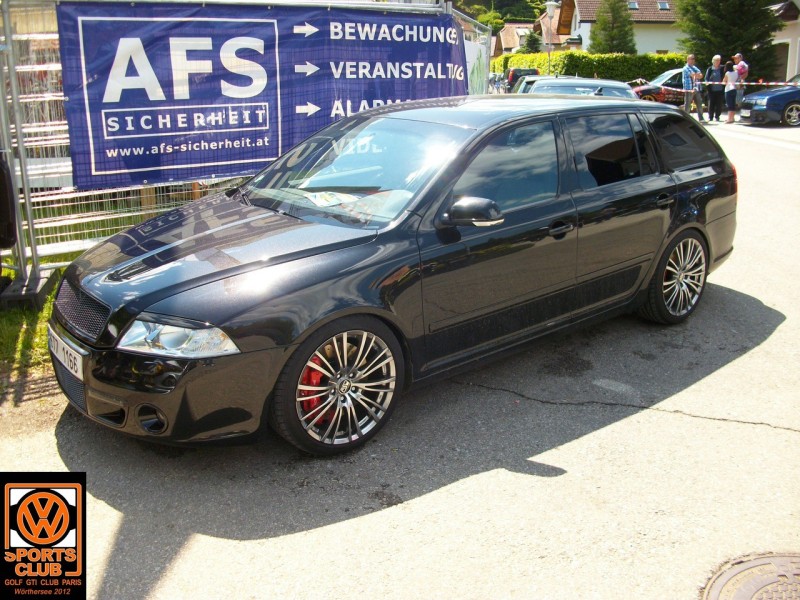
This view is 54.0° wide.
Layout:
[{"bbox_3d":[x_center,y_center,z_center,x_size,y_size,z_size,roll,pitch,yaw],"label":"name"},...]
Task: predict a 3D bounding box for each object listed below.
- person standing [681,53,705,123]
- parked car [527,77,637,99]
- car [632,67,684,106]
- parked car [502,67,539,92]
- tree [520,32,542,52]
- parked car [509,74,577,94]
[{"bbox_3d":[7.905,-5.706,21.200,0.420,1.740,0.530,12,20,42],"label":"person standing"},{"bbox_3d":[2.665,-2.617,11.828,1.740,1.450,4.300,2,17,11],"label":"parked car"},{"bbox_3d":[9.200,-6.800,25.300,4.000,1.430,1.700,-2,15,-1],"label":"car"},{"bbox_3d":[5.910,-10.513,38.331,1.770,1.620,4.400,0,17,5],"label":"parked car"},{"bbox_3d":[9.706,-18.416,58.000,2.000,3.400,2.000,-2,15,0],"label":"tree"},{"bbox_3d":[3.301,-4.340,17.750,1.740,1.480,4.300,1,17,8],"label":"parked car"}]

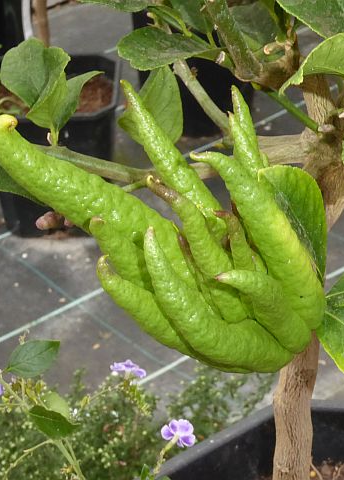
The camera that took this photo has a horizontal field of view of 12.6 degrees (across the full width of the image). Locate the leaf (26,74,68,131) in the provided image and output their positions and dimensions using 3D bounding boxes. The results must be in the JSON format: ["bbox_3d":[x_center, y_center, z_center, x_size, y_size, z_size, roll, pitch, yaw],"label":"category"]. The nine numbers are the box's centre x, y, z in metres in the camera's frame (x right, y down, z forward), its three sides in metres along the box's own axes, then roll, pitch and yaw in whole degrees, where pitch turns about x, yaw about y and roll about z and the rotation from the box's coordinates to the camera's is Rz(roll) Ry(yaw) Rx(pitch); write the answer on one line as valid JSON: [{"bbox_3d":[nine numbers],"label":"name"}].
[{"bbox_3d":[-0.062,-0.070,0.785,0.021,0.031,0.012,14,-9,24],"label":"leaf"}]

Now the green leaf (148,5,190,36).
[{"bbox_3d":[-0.001,-0.111,0.785,0.030,0.012,0.016,28,69,26],"label":"green leaf"}]

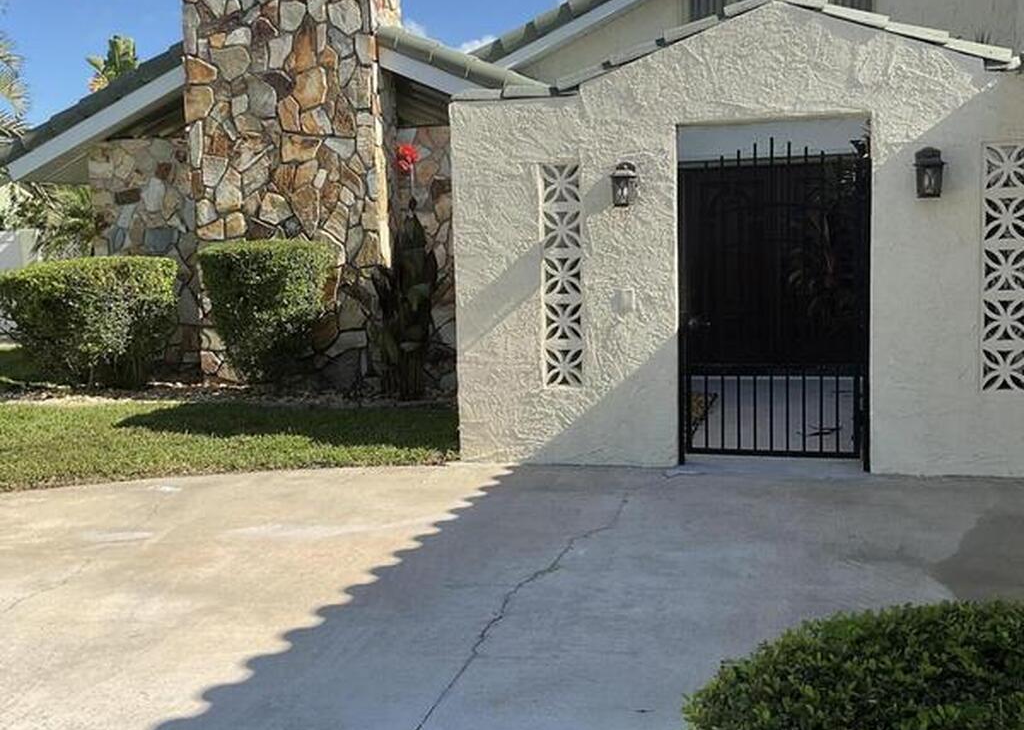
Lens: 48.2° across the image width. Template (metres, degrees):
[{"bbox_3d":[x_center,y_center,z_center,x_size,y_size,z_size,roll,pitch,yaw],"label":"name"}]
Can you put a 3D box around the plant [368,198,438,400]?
[{"bbox_3d":[-1.034,-0.634,10.900,0.620,1.906,0.580,0,6,15],"label":"plant"}]

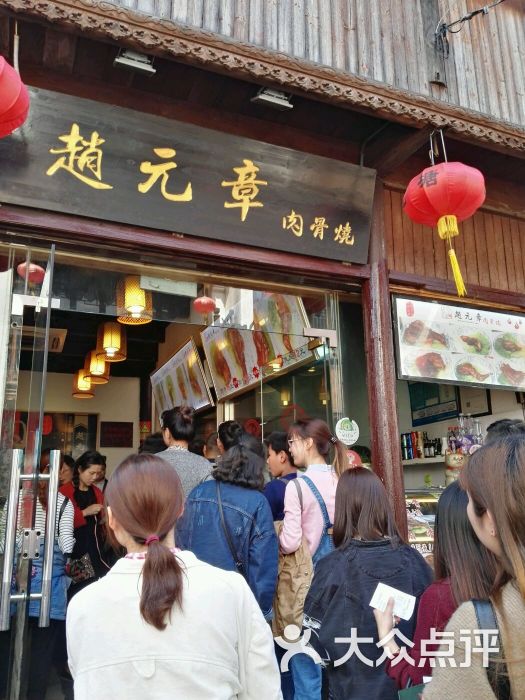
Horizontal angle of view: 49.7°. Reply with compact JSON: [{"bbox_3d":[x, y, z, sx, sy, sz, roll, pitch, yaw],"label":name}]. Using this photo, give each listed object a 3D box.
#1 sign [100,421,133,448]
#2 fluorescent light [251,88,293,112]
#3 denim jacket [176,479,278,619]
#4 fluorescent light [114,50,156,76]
[{"bbox_3d":[-1.825,1.066,7.095,0.400,0.325,0.030,5,-15,-22],"label":"sign"},{"bbox_3d":[0.062,-1.472,3.320,0.210,0.090,0.130,5,10,-22],"label":"fluorescent light"},{"bbox_3d":[-0.172,0.956,2.801,0.510,0.630,0.300,1,-14,-8],"label":"denim jacket"},{"bbox_3d":[-0.676,-1.527,3.013,0.210,0.090,0.130,5,10,-22],"label":"fluorescent light"}]

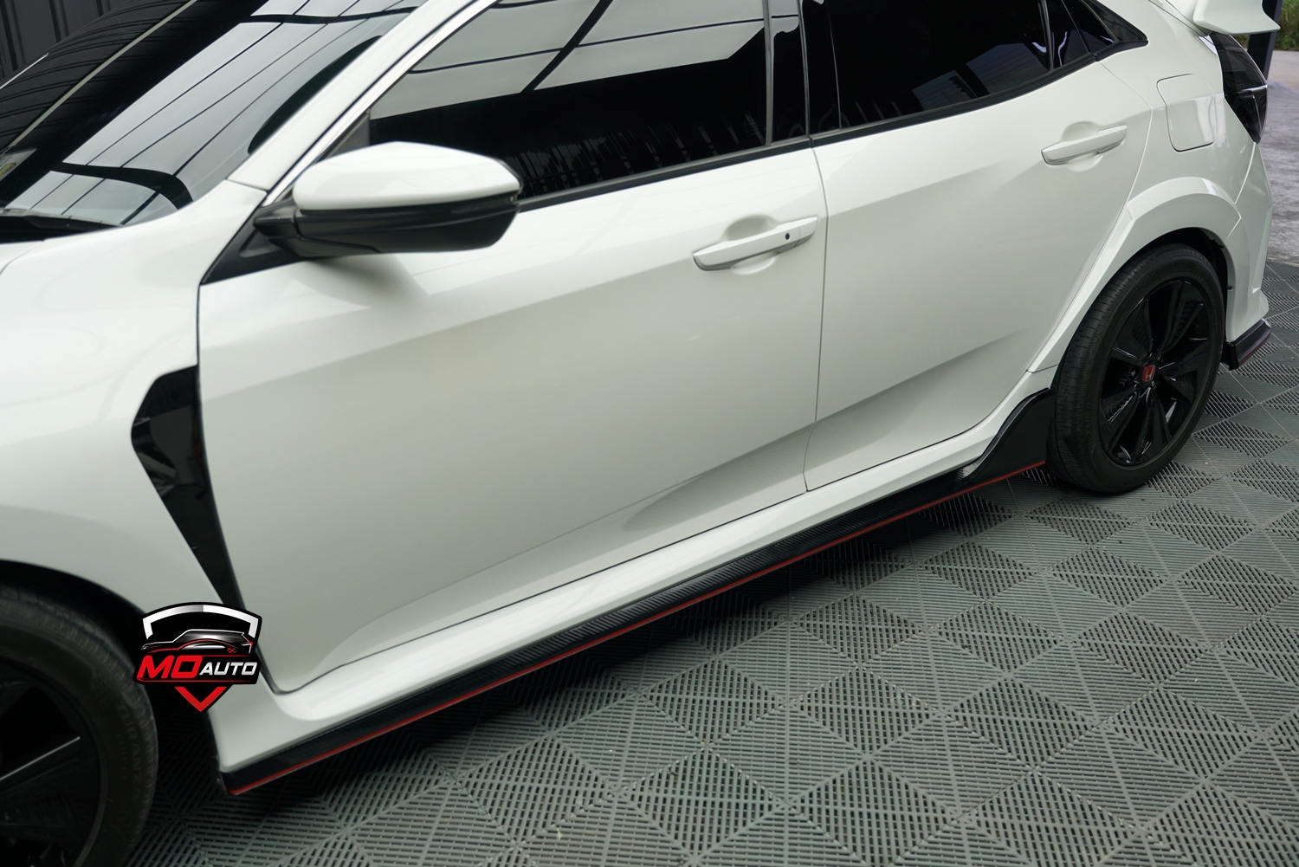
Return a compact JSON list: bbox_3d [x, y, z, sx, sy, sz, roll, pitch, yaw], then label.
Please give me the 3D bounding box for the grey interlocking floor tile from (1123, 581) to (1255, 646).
[{"bbox_3d":[1.151,0.386,2.529,0.198,0.018,0.198,-17,28,-35],"label":"grey interlocking floor tile"}]

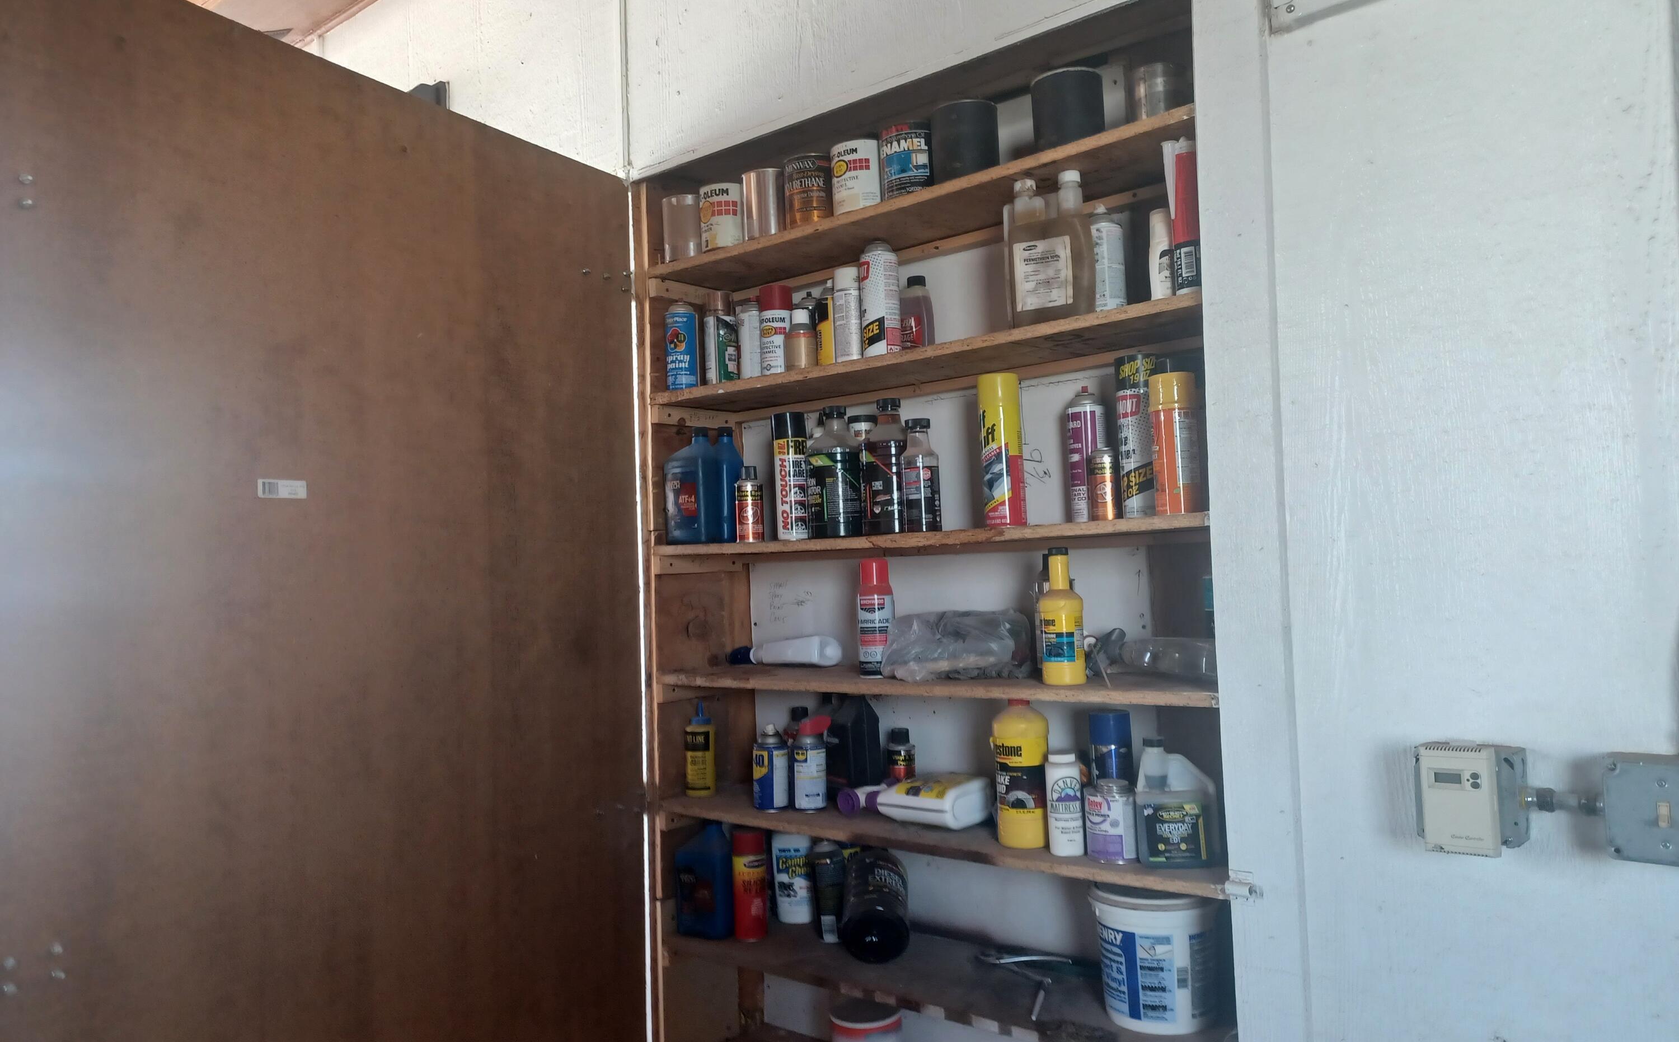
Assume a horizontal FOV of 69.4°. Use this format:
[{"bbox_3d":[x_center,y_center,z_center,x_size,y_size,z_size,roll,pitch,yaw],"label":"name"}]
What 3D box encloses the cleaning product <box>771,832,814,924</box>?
[{"bbox_3d":[-0.103,0.761,2.575,0.080,0.170,0.066,-2,-3,9],"label":"cleaning product"}]

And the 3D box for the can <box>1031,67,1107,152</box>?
[{"bbox_3d":[0.361,-0.633,1.914,0.111,0.126,0.111,-2,-3,0],"label":"can"}]

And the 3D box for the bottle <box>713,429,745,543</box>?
[{"bbox_3d":[-0.240,-0.066,2.386,0.108,0.227,0.063,-4,-4,41],"label":"bottle"}]

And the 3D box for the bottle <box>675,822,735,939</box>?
[{"bbox_3d":[-0.267,0.710,2.410,0.104,0.226,0.058,-3,-4,29],"label":"bottle"}]

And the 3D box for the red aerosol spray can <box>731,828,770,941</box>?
[{"bbox_3d":[-0.182,0.741,2.467,0.067,0.203,0.067,-2,-3,0],"label":"red aerosol spray can"}]

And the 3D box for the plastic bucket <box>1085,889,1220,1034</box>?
[{"bbox_3d":[0.491,0.674,1.883,0.200,0.194,0.200,-2,-3,0],"label":"plastic bucket"}]

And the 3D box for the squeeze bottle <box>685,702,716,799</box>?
[{"bbox_3d":[-0.290,0.473,2.515,0.062,0.189,0.062,-2,-3,0],"label":"squeeze bottle"}]

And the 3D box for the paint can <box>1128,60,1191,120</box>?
[{"bbox_3d":[0.475,-0.609,1.798,0.080,0.114,0.080,-2,-4,0],"label":"paint can"}]

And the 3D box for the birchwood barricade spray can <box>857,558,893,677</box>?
[{"bbox_3d":[0.066,0.174,2.129,0.060,0.210,0.060,-2,-4,0],"label":"birchwood barricade spray can"}]

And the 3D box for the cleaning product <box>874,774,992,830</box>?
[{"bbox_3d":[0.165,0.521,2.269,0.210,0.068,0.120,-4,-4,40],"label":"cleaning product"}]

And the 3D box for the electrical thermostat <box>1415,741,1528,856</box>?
[{"bbox_3d":[0.696,0.306,1.342,0.103,0.109,0.076,-4,-4,41],"label":"electrical thermostat"}]

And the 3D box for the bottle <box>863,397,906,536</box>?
[{"bbox_3d":[0.084,-0.092,2.079,0.096,0.233,0.096,-2,-4,0],"label":"bottle"}]

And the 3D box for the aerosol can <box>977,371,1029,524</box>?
[{"bbox_3d":[0.264,-0.112,1.968,0.067,0.248,0.067,-2,-3,0],"label":"aerosol can"}]

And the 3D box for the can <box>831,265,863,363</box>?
[{"bbox_3d":[0.018,-0.379,2.261,0.052,0.184,0.052,-2,-3,0],"label":"can"}]

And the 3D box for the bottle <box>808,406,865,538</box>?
[{"bbox_3d":[-0.008,-0.085,2.149,0.096,0.233,0.096,-2,-4,0],"label":"bottle"}]

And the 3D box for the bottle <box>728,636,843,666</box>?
[{"bbox_3d":[-0.122,0.285,2.601,0.250,0.062,0.073,-3,-4,30],"label":"bottle"}]

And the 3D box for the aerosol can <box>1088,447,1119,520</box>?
[{"bbox_3d":[0.388,-0.059,1.790,0.044,0.112,0.044,-2,-4,12],"label":"aerosol can"}]

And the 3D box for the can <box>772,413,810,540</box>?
[{"bbox_3d":[-0.091,-0.082,2.280,0.065,0.241,0.065,-2,-3,0],"label":"can"}]

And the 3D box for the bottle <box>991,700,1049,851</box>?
[{"bbox_3d":[0.284,0.389,1.887,0.086,0.221,0.086,-2,-4,0],"label":"bottle"}]

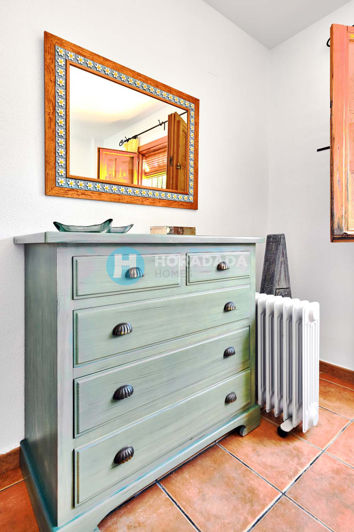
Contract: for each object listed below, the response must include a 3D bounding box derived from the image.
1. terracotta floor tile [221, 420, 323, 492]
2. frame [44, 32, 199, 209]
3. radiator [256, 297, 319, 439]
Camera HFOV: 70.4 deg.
[{"bbox_3d":[0.425,0.841,1.150,0.325,0.016,0.320,-3,4,-37],"label":"terracotta floor tile"},{"bbox_3d":[-0.217,-0.662,1.321,0.858,0.672,0.032,-3,4,-37],"label":"frame"},{"bbox_3d":[0.528,0.493,1.313,0.213,0.656,0.376,-3,4,-37],"label":"radiator"}]

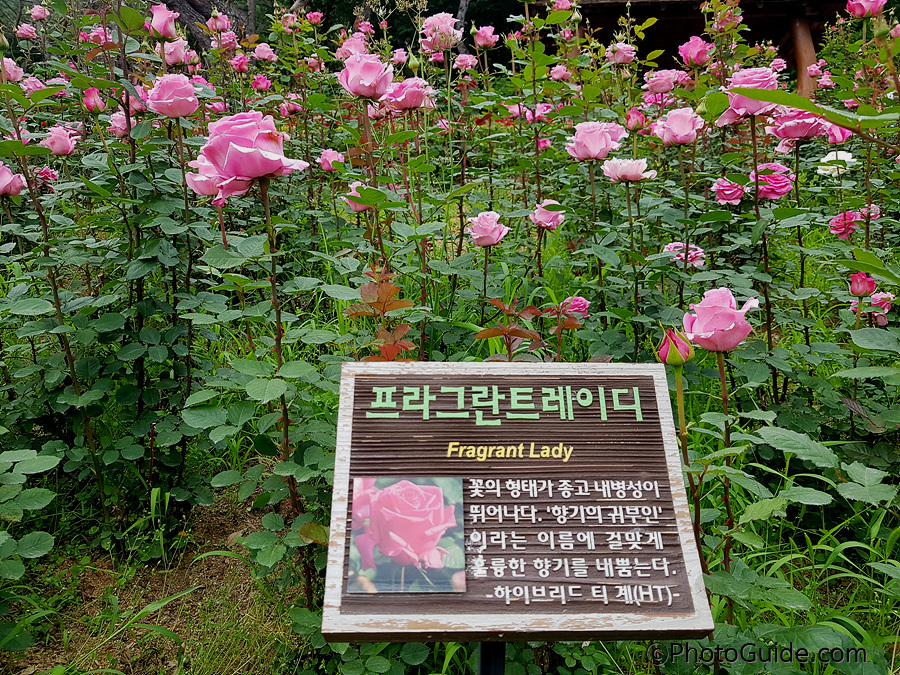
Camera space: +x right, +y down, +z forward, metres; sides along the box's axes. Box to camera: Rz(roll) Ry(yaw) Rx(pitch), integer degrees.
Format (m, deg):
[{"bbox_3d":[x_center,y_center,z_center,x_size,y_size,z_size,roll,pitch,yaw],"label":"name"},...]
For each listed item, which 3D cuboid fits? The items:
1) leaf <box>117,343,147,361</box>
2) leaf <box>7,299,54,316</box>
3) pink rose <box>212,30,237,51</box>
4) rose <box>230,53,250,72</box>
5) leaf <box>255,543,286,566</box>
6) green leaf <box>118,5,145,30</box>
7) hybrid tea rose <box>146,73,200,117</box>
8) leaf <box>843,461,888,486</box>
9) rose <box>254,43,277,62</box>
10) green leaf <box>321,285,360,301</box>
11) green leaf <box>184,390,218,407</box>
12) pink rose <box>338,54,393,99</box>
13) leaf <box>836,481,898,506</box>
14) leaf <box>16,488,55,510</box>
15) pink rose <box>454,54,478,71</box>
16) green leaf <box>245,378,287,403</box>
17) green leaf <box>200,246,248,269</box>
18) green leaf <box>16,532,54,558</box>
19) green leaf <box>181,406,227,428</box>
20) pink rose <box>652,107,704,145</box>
[{"bbox_3d":[-0.613,0.028,1.300,0.061,0.014,0.038,-20,53,0],"label":"leaf"},{"bbox_3d":[-0.776,-0.056,1.250,0.076,0.013,0.048,-5,42,-5],"label":"leaf"},{"bbox_3d":[-0.797,-1.051,2.400,0.092,0.078,0.092,0,17,0],"label":"pink rose"},{"bbox_3d":[-0.806,-1.058,2.600,0.077,0.075,0.077,0,17,0],"label":"rose"},{"bbox_3d":[-0.305,0.369,1.150,0.052,0.015,0.055,-12,34,-18],"label":"leaf"},{"bbox_3d":[-0.589,-0.592,1.250,0.042,0.052,0.012,9,34,-28],"label":"green leaf"},{"bbox_3d":[-0.534,-0.464,1.300,0.100,0.085,0.098,0,17,0],"label":"hybrid tea rose"},{"bbox_3d":[0.467,0.153,0.760,0.052,0.014,0.048,22,37,33],"label":"leaf"},{"bbox_3d":[-0.655,-1.012,2.400,0.083,0.068,0.080,-5,23,-13],"label":"rose"},{"bbox_3d":[-0.146,-0.060,0.900,0.056,0.012,0.036,14,28,0],"label":"green leaf"},{"bbox_3d":[-0.367,0.092,1.000,0.055,0.012,0.034,-19,28,0],"label":"green leaf"},{"bbox_3d":[-0.163,-0.502,1.300,0.098,0.080,0.098,0,17,0],"label":"pink rose"},{"bbox_3d":[0.481,0.179,0.780,0.067,0.014,0.060,0,25,-7],"label":"leaf"},{"bbox_3d":[-0.583,0.224,0.950,0.057,0.012,0.038,-7,39,0],"label":"leaf"},{"bbox_3d":[0.059,-0.976,2.400,0.085,0.060,0.085,0,22,1],"label":"pink rose"},{"bbox_3d":[-0.263,0.077,0.970,0.058,0.013,0.068,3,30,5],"label":"green leaf"},{"bbox_3d":[-0.285,-0.101,0.850,0.058,0.014,0.045,0,40,0],"label":"green leaf"},{"bbox_3d":[-0.687,0.345,1.120,0.058,0.012,0.044,-7,42,-12],"label":"green leaf"},{"bbox_3d":[-0.370,0.121,1.020,0.066,0.013,0.047,-1,37,-1],"label":"green leaf"},{"bbox_3d":[0.456,-0.423,1.350,0.100,0.075,0.095,7,23,17],"label":"pink rose"}]

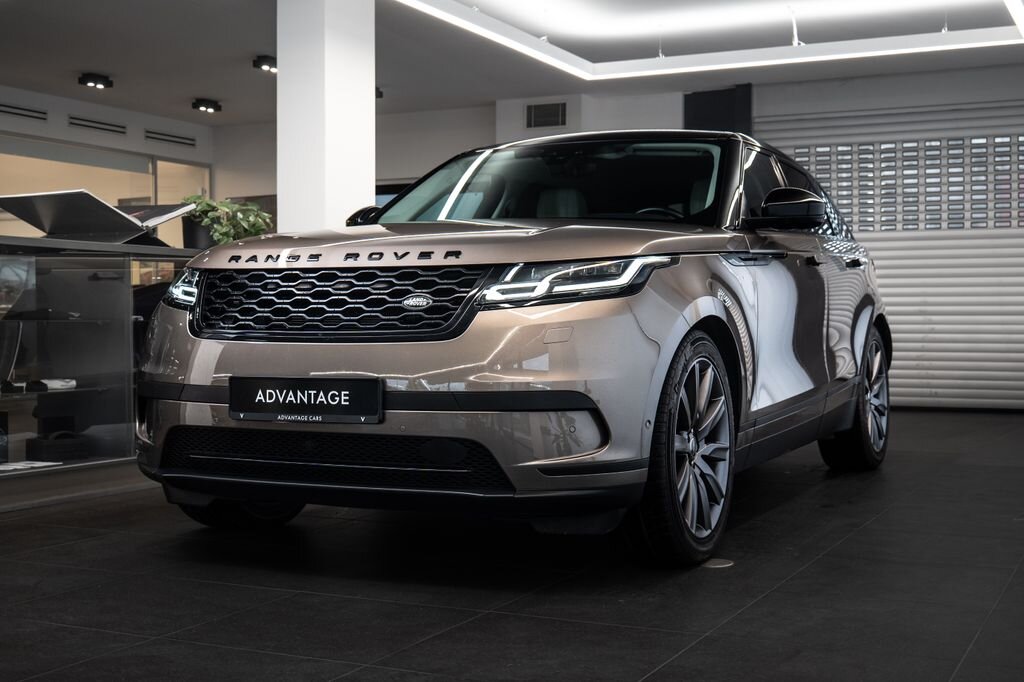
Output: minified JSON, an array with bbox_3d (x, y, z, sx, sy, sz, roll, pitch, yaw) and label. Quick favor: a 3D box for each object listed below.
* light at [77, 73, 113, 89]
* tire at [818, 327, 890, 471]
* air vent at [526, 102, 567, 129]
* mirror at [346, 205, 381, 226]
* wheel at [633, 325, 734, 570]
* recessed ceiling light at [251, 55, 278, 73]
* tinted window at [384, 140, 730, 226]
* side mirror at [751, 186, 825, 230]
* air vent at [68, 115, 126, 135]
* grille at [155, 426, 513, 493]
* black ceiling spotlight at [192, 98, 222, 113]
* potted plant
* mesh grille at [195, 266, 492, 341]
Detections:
[{"bbox_3d":[-3.779,-2.362,11.624,0.140,0.100,0.270,0,1,27],"label":"light"},{"bbox_3d":[1.778,0.291,6.673,0.265,0.767,0.767,0,1,26],"label":"tire"},{"bbox_3d":[0.329,-2.133,12.120,0.415,0.215,0.030,0,1,27],"label":"air vent"},{"bbox_3d":[-0.628,-0.522,5.736,0.270,0.180,0.160,0,1,27],"label":"mirror"},{"bbox_3d":[0.505,0.331,4.084,0.270,0.765,0.770,0,1,27],"label":"wheel"},{"bbox_3d":[-1.955,-2.228,10.335,0.130,0.090,0.290,0,1,27],"label":"recessed ceiling light"},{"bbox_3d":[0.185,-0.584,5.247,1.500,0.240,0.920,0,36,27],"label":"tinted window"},{"bbox_3d":[1.073,-0.515,4.938,0.250,0.152,0.160,0,1,26],"label":"side mirror"},{"bbox_3d":[-4.039,-2.106,12.492,0.030,0.095,0.785,0,1,27],"label":"air vent"},{"bbox_3d":[-0.566,0.341,3.752,1.250,0.180,0.140,0,1,27],"label":"grille"},{"bbox_3d":[-3.089,-2.385,12.959,0.140,0.100,0.270,0,1,27],"label":"black ceiling spotlight"},{"bbox_3d":[-1.548,-0.625,6.950,0.480,0.345,0.380,0,1,0],"label":"potted plant"},{"bbox_3d":[-0.553,-0.111,3.772,1.060,0.230,0.150,0,1,27],"label":"mesh grille"}]

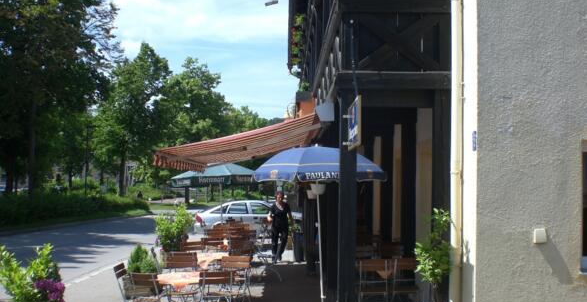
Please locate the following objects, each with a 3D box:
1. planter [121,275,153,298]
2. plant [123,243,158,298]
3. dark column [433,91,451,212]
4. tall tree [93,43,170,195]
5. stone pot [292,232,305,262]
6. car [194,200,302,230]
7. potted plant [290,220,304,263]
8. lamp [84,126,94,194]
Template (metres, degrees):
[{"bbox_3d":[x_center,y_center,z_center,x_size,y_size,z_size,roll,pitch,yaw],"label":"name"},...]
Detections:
[{"bbox_3d":[-2.417,2.119,10.189,0.550,0.350,0.530,0,-4,0],"label":"planter"},{"bbox_3d":[-2.423,1.885,10.233,0.560,0.830,0.550,0,-4,0],"label":"plant"},{"bbox_3d":[1.702,0.669,7.474,0.220,2.760,0.210,0,-4,0],"label":"dark column"},{"bbox_3d":[-11.634,-2.087,46.211,5.300,11.380,5.200,0,-4,0],"label":"tall tree"},{"bbox_3d":[0.129,2.273,15.290,0.310,0.700,0.310,0,-4,0],"label":"stone pot"},{"bbox_3d":[-1.401,2.467,24.495,4.450,1.420,1.720,1,-4,-10],"label":"car"},{"bbox_3d":[0.102,2.125,15.299,0.370,0.990,0.370,0,-4,0],"label":"potted plant"},{"bbox_3d":[-13.343,0.968,42.015,0.600,5.280,0.600,0,-4,0],"label":"lamp"}]

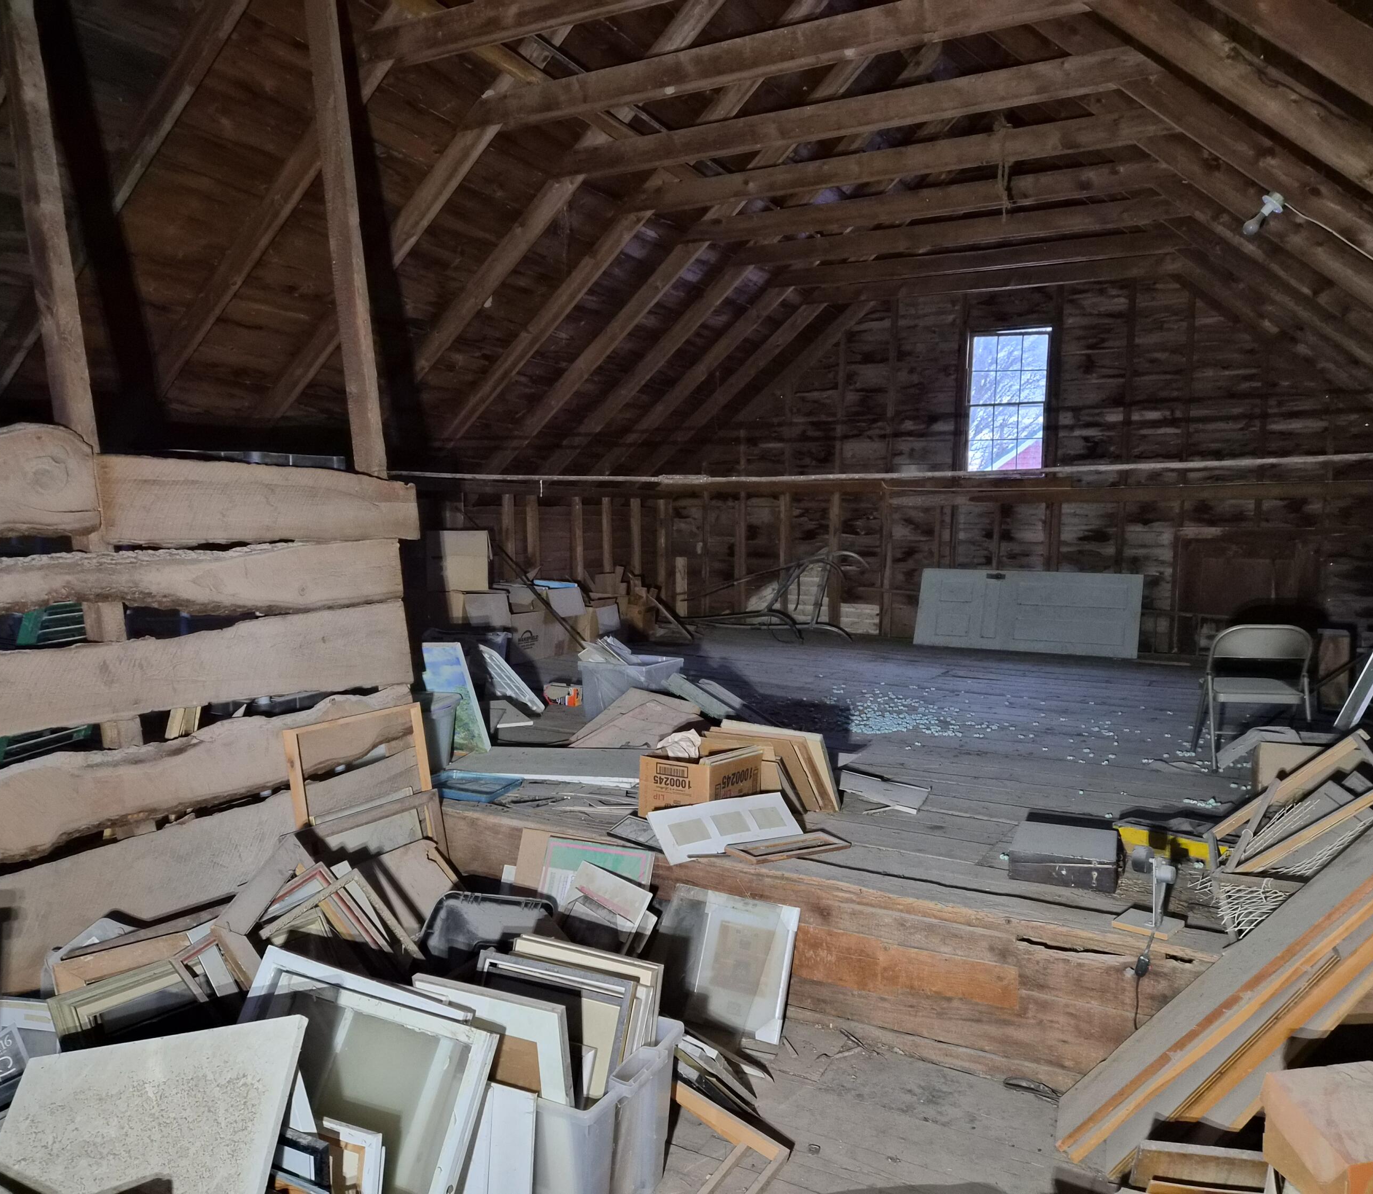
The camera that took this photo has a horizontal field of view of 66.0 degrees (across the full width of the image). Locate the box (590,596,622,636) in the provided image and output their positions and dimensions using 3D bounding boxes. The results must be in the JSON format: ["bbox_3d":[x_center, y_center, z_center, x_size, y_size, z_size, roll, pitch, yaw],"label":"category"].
[{"bbox_3d":[-0.957,0.291,10.279,0.388,0.398,0.500,3,4,29],"label":"box"}]

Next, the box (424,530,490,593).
[{"bbox_3d":[-1.845,-0.296,8.495,0.490,0.469,0.408,0,4,-14],"label":"box"}]

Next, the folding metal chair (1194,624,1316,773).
[{"bbox_3d":[2.950,0.505,5.513,0.461,0.730,0.487,2,4,7],"label":"folding metal chair"}]

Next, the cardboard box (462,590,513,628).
[{"bbox_3d":[-1.815,0.082,8.700,0.388,0.275,0.510,3,4,29],"label":"cardboard box"}]

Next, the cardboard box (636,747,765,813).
[{"bbox_3d":[0.065,0.765,4.376,0.342,0.243,0.399,4,4,35],"label":"cardboard box"}]

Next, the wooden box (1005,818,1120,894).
[{"bbox_3d":[1.326,0.901,3.703,0.333,0.102,0.406,3,4,22],"label":"wooden box"}]

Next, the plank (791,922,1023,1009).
[{"bbox_3d":[0.682,1.188,3.386,0.734,0.153,0.031,3,4,29],"label":"plank"}]

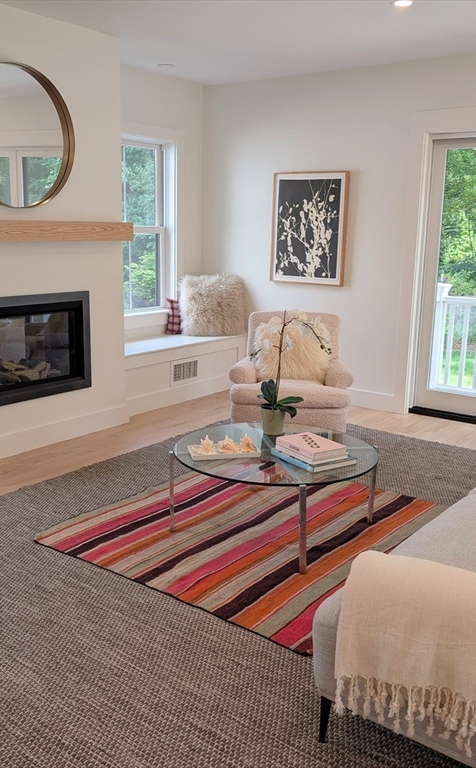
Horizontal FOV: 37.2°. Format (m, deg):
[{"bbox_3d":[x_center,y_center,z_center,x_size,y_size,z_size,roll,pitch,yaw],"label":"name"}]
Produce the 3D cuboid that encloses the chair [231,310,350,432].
[{"bbox_3d":[0.382,-0.088,4.935,0.810,0.800,0.820,2,12,6],"label":"chair"}]

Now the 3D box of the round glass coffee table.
[{"bbox_3d":[0.169,0.481,3.268,0.935,0.385,0.935,1,12,0],"label":"round glass coffee table"}]

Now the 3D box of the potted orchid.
[{"bbox_3d":[0.263,-0.054,3.485,0.400,0.600,0.270,1,12,0],"label":"potted orchid"}]

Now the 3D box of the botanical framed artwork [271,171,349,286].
[{"bbox_3d":[0.571,-1.225,5.612,0.683,0.863,0.040,10,15,35],"label":"botanical framed artwork"}]

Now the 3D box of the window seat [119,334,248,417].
[{"bbox_3d":[-0.590,-0.119,5.791,0.520,0.459,1.512,10,15,35],"label":"window seat"}]

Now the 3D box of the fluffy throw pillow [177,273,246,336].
[{"bbox_3d":[-0.217,-0.659,6.024,0.530,0.520,0.220,2,0,6],"label":"fluffy throw pillow"}]

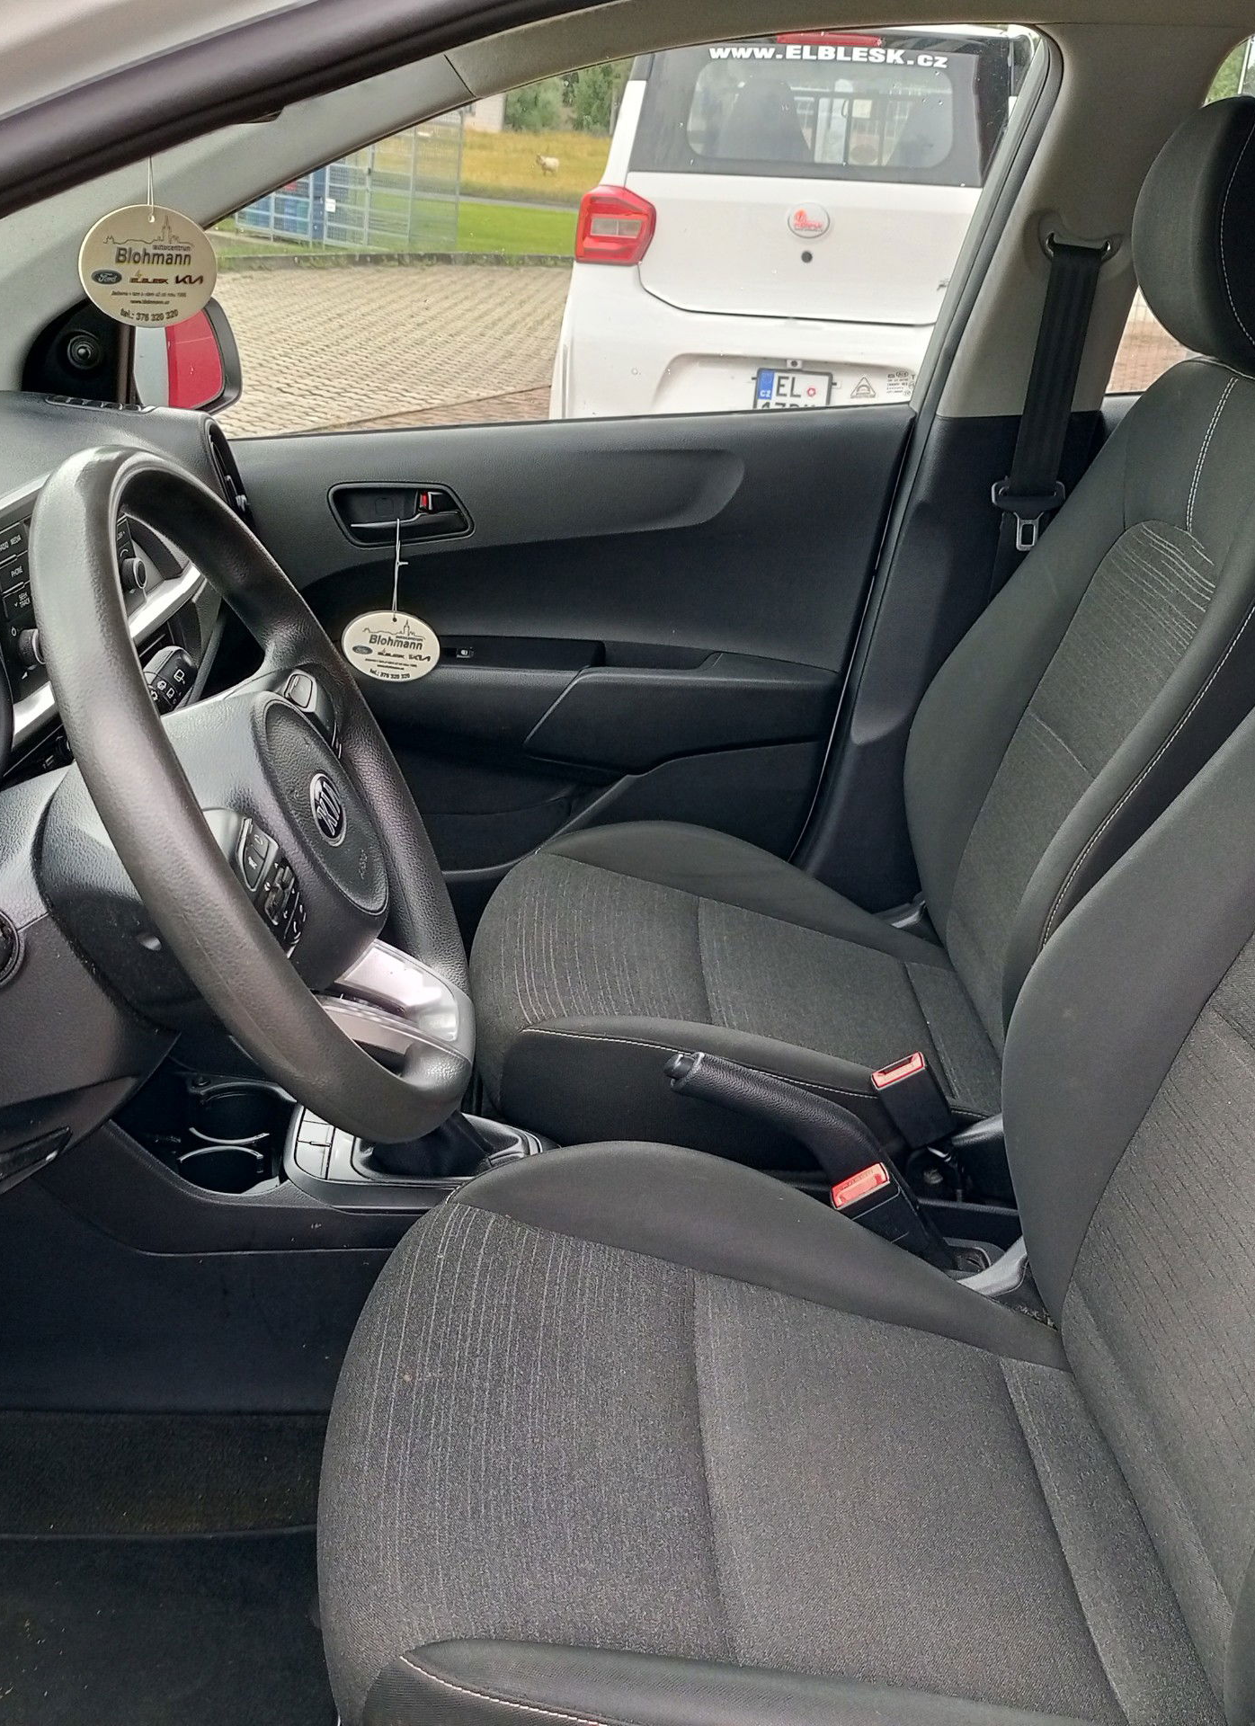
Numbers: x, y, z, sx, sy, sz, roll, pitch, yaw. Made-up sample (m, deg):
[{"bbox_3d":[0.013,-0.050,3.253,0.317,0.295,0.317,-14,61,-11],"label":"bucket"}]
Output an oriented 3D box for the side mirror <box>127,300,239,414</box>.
[{"bbox_3d":[-0.527,-0.578,1.860,0.115,0.148,0.200,11,23,16],"label":"side mirror"}]

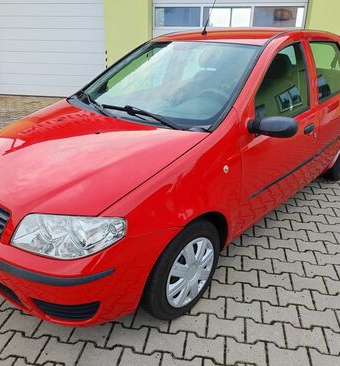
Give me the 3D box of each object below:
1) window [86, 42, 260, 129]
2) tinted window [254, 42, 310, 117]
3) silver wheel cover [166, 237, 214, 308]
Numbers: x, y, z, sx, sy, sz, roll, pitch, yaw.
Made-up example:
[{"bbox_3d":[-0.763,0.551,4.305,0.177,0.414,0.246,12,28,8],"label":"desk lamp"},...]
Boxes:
[{"bbox_3d":[-0.078,-0.722,2.189,1.360,0.100,0.830,21,61,40],"label":"window"},{"bbox_3d":[0.691,-0.635,2.041,0.800,0.460,0.050,-24,15,-41],"label":"tinted window"},{"bbox_3d":[0.116,0.474,1.732,0.050,0.395,0.395,21,33,40],"label":"silver wheel cover"}]

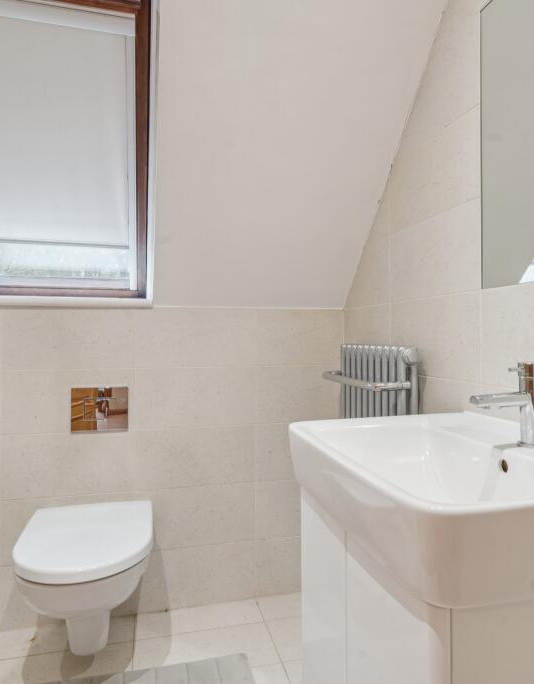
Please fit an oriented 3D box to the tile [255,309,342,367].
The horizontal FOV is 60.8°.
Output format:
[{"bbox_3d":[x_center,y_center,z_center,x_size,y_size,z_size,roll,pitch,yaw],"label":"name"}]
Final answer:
[{"bbox_3d":[0.135,-0.013,1.811,0.372,0.222,0.012,0,0,-14],"label":"tile"}]

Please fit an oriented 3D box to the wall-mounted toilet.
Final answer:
[{"bbox_3d":[-0.538,0.748,1.370,0.372,0.375,0.530,0,0,-14],"label":"wall-mounted toilet"}]

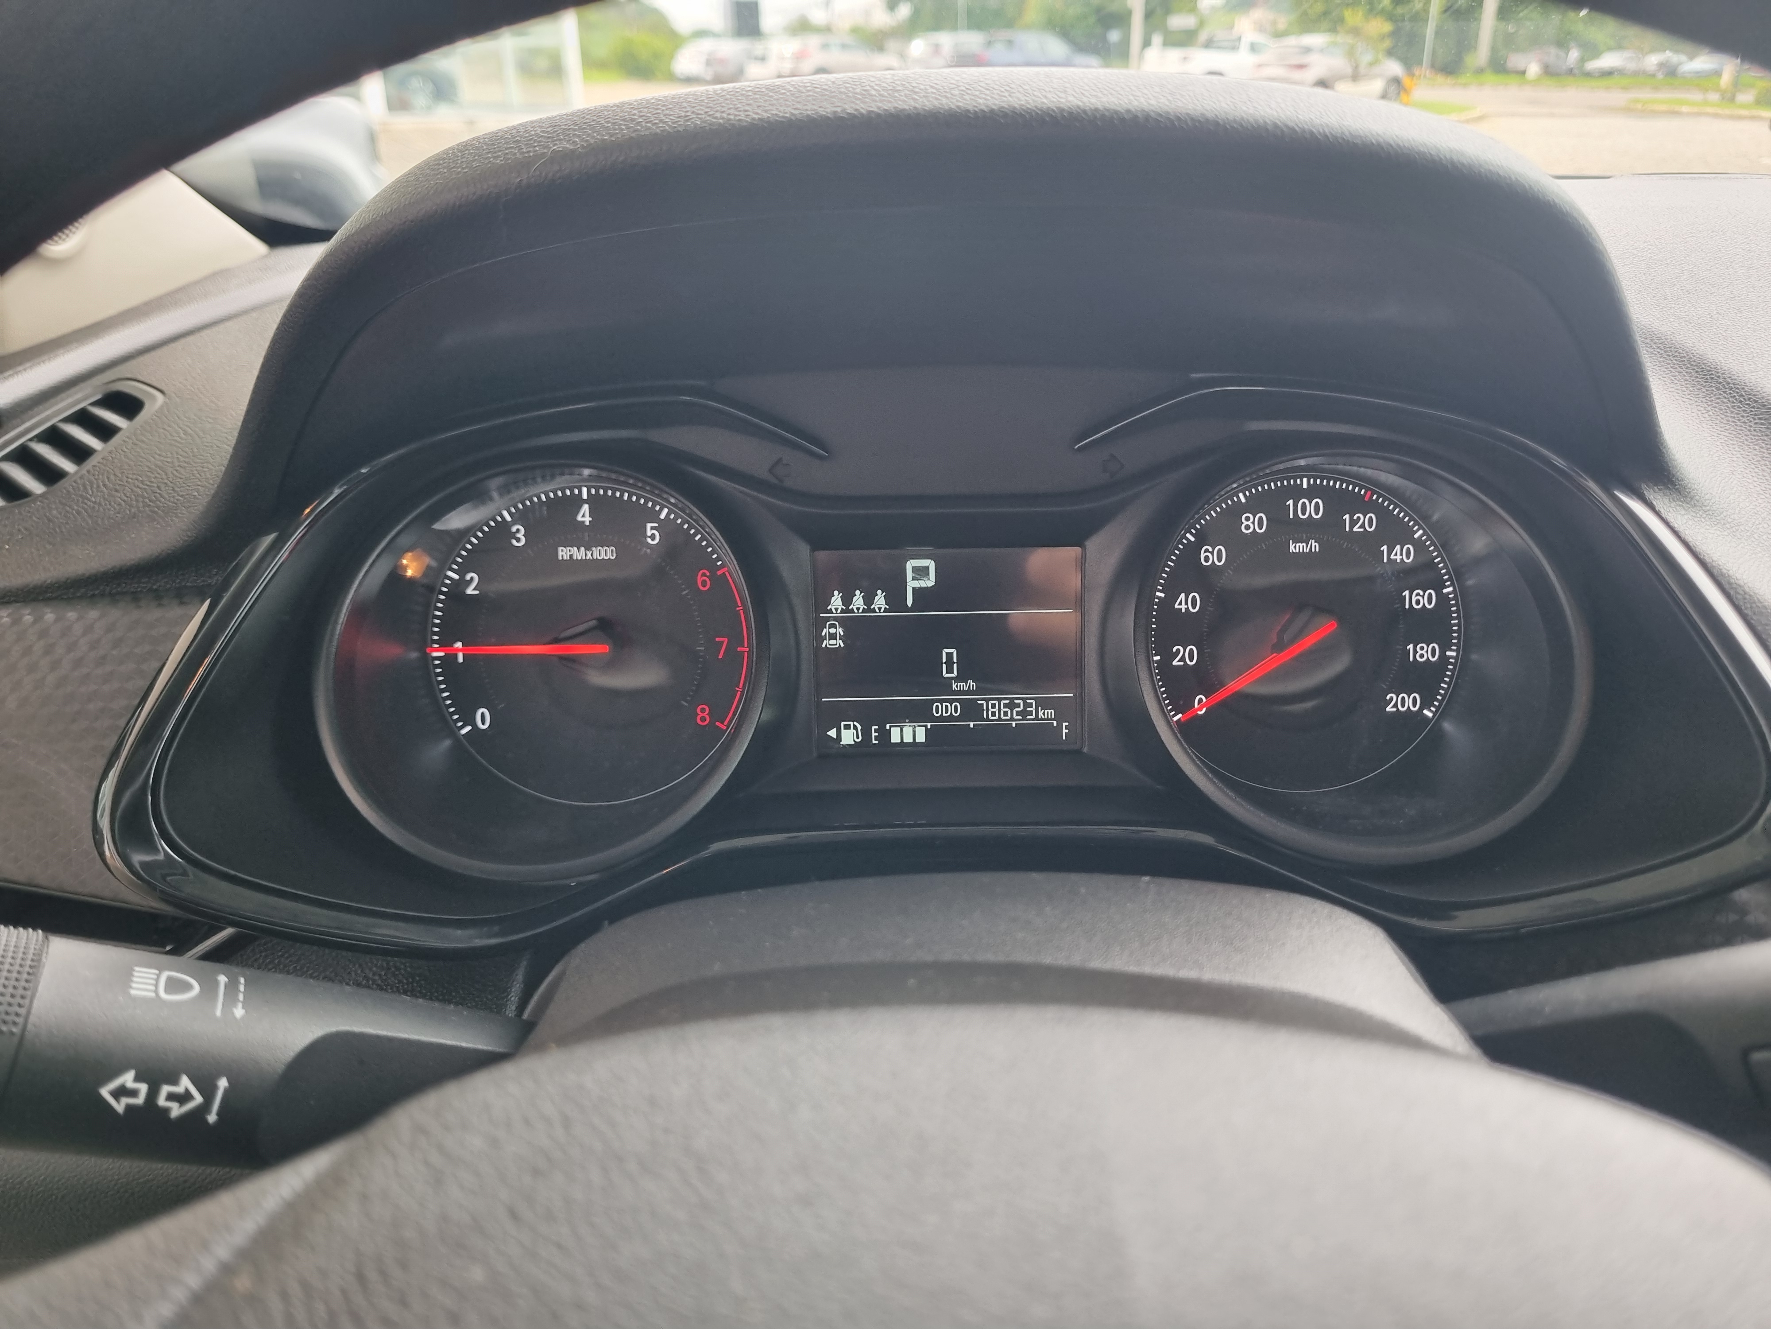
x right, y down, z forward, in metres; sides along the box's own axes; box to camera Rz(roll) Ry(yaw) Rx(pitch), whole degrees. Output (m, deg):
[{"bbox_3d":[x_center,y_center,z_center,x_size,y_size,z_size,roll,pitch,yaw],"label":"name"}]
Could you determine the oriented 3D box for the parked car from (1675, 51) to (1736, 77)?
[{"bbox_3d":[47.886,-34.944,77.345,4.100,1.430,1.700,-14,28,-28],"label":"parked car"}]

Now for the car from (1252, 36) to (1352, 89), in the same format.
[{"bbox_3d":[10.527,-13.968,31.299,4.350,1.470,1.750,-17,30,-33],"label":"car"}]

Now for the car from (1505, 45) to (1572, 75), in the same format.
[{"bbox_3d":[38.459,-35.492,78.222,4.500,1.580,1.700,-19,31,-36],"label":"car"}]

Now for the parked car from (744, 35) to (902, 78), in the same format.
[{"bbox_3d":[-1.720,-20.023,44.181,4.000,1.530,1.720,-17,30,-32],"label":"parked car"}]

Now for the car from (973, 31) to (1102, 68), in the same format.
[{"bbox_3d":[4.190,-17.861,39.434,4.350,1.650,1.750,-15,29,-31],"label":"car"}]

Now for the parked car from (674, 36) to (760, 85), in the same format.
[{"bbox_3d":[-5.873,-22.986,50.535,4.100,1.540,1.750,-20,32,-37],"label":"parked car"}]

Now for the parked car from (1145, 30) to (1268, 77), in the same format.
[{"bbox_3d":[8.835,-15.365,34.184,4.500,1.570,1.700,-15,29,-31],"label":"parked car"}]

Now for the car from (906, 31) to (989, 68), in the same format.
[{"bbox_3d":[2.856,-18.759,41.446,4.100,1.580,1.750,-15,29,-31],"label":"car"}]

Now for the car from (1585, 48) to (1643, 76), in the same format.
[{"bbox_3d":[43.089,-35.408,78.247,4.100,1.460,1.700,-14,28,-28],"label":"car"}]

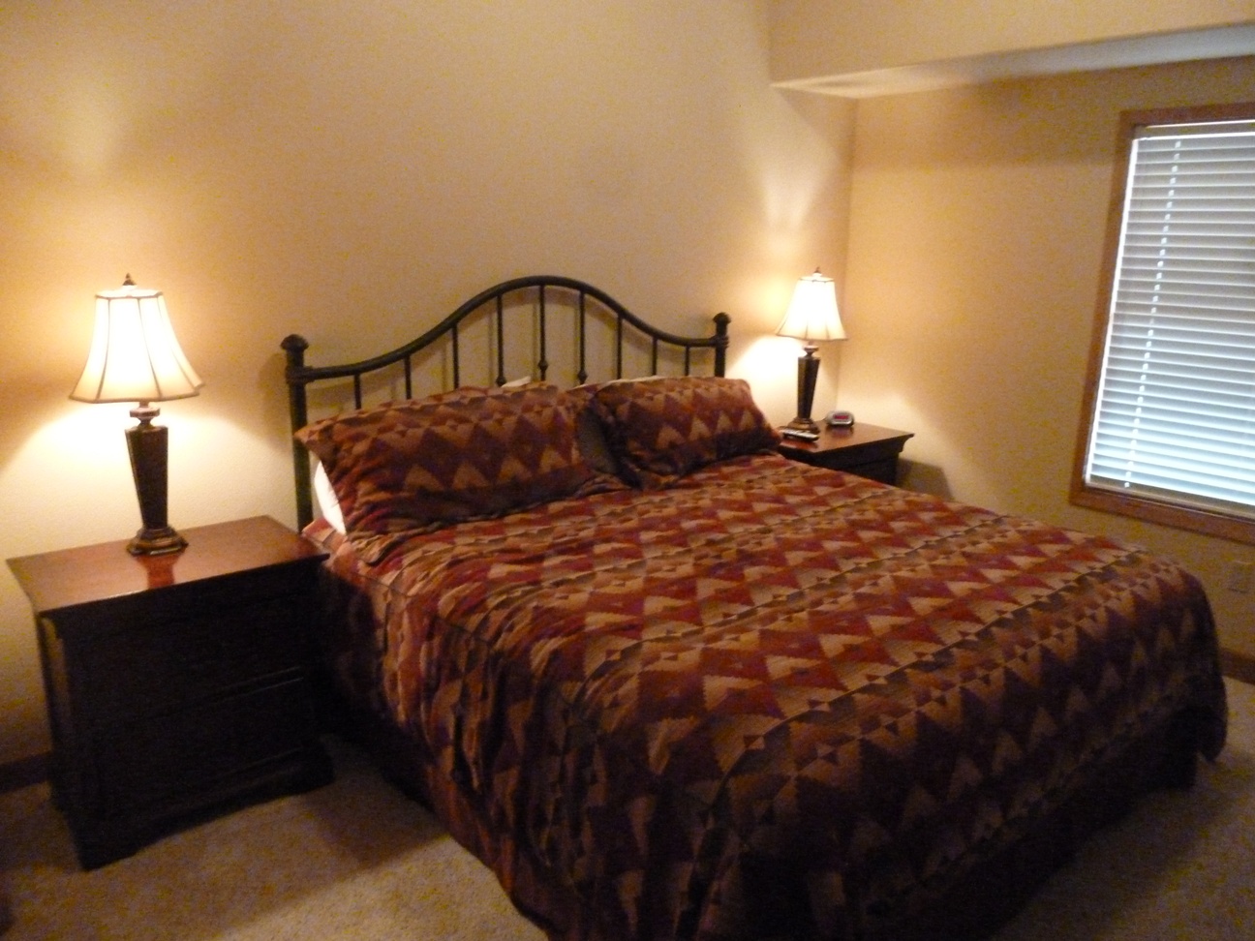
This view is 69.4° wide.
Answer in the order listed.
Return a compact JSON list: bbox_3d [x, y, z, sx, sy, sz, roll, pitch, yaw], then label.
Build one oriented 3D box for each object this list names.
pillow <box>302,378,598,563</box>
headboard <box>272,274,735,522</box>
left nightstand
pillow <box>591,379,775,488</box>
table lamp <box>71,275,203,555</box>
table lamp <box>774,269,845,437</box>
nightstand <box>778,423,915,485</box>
[{"bbox_3d":[-0.533,-0.034,3.022,0.970,0.470,0.190,-11,-13,-39],"label":"pillow"},{"bbox_3d":[-0.314,-0.027,3.575,1.985,1.461,0.085,-11,18,-39],"label":"headboard"},{"bbox_3d":[-1.270,0.587,2.599,0.699,0.714,0.499,-11,18,-39],"label":"left nightstand"},{"bbox_3d":[0.269,-0.180,3.701,0.930,0.450,0.190,-11,-13,-39],"label":"pillow"},{"bbox_3d":[-1.348,-0.154,2.526,0.355,0.757,0.355,-11,18,-39],"label":"table lamp"},{"bbox_3d":[0.887,-0.582,4.377,0.355,0.757,0.355,1,14,0],"label":"table lamp"},{"bbox_3d":[0.926,0.175,4.380,0.699,0.714,0.499,-11,18,-39],"label":"nightstand"}]

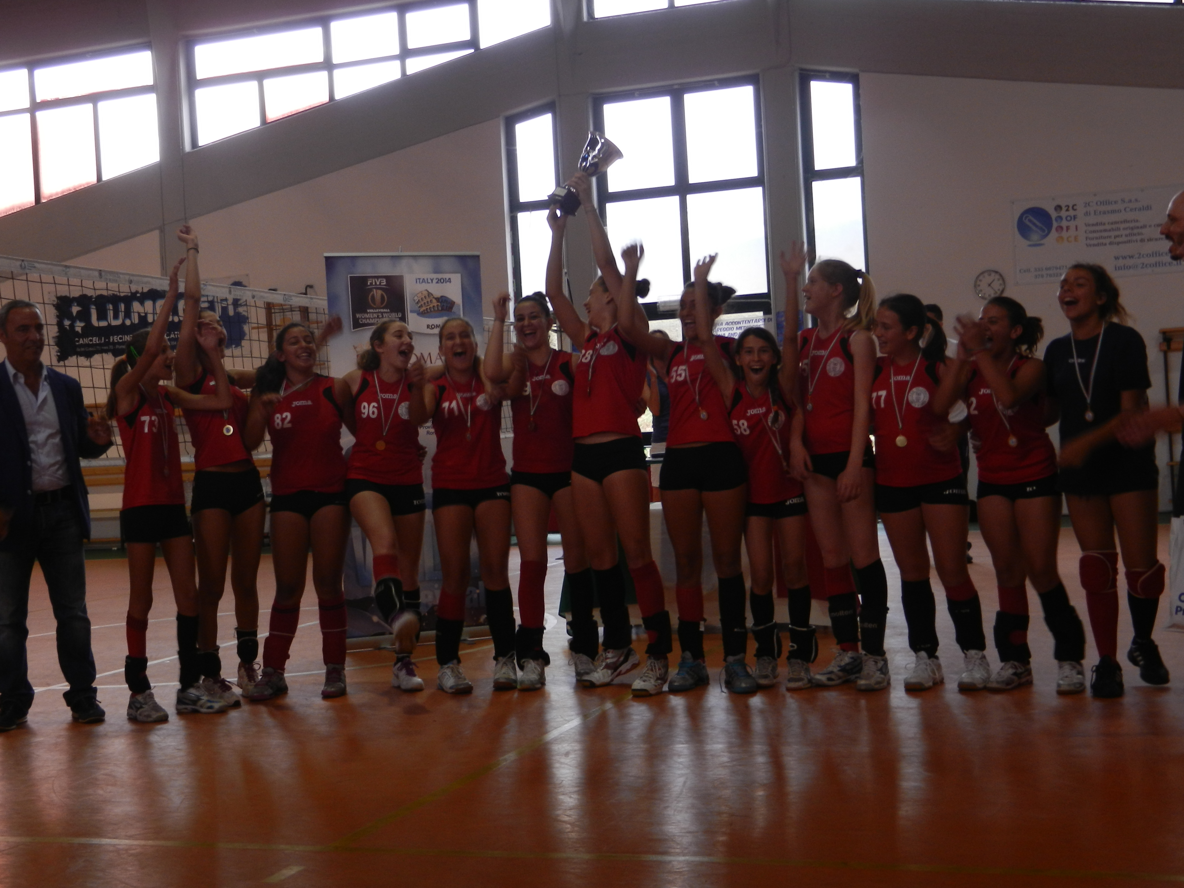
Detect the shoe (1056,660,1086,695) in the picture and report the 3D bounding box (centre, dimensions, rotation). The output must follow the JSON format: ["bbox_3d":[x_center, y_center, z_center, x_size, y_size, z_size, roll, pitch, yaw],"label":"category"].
[{"bbox_3d":[1.848,0.875,5.920,0.100,0.120,0.265,-3,1,23],"label":"shoe"}]

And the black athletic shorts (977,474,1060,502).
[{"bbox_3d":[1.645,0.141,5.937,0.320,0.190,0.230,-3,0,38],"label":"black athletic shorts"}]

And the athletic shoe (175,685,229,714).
[{"bbox_3d":[-1.713,1.109,6.750,0.260,0.115,0.100,-3,0,24],"label":"athletic shoe"}]

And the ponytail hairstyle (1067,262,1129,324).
[{"bbox_3d":[1.911,-0.571,5.809,0.250,0.215,0.190,4,-4,-38],"label":"ponytail hairstyle"}]

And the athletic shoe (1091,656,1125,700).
[{"bbox_3d":[2.016,0.907,6.016,0.108,0.120,0.265,-3,0,24],"label":"athletic shoe"}]

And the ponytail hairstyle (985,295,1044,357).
[{"bbox_3d":[1.672,-0.470,6.089,0.250,0.235,0.175,-4,1,-28],"label":"ponytail hairstyle"}]

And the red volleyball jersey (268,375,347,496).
[{"bbox_3d":[-1.264,-0.035,6.841,0.345,0.520,0.240,-3,0,-3],"label":"red volleyball jersey"}]

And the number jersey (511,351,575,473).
[{"bbox_3d":[-0.205,-0.140,6.740,0.315,0.540,0.230,-3,1,-5],"label":"number jersey"}]

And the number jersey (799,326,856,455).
[{"bbox_3d":[0.988,-0.221,6.386,0.320,0.520,0.220,-2,1,32],"label":"number jersey"}]

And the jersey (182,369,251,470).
[{"bbox_3d":[-1.611,-0.106,6.626,0.300,0.430,0.220,-3,0,-30],"label":"jersey"}]

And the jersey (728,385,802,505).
[{"bbox_3d":[0.718,0.004,6.371,0.285,0.485,0.210,-6,0,9],"label":"jersey"}]

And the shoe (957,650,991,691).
[{"bbox_3d":[1.523,0.887,6.121,0.110,0.130,0.275,-3,1,22],"label":"shoe"}]

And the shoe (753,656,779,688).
[{"bbox_3d":[0.726,0.930,6.398,0.100,0.125,0.260,-3,1,12],"label":"shoe"}]

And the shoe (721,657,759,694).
[{"bbox_3d":[0.594,0.935,6.299,0.105,0.125,0.280,-3,1,-3],"label":"shoe"}]

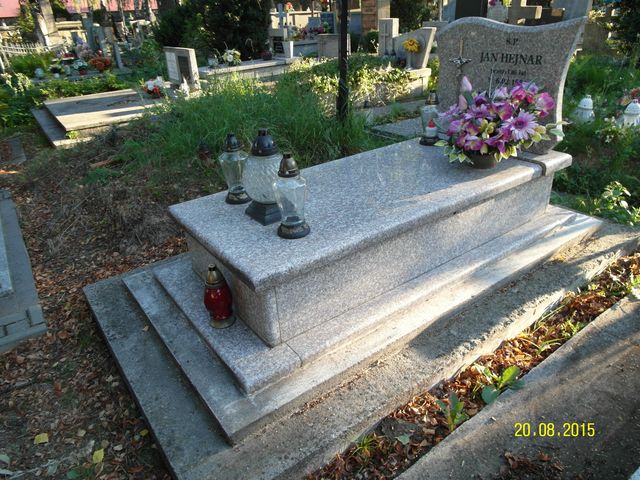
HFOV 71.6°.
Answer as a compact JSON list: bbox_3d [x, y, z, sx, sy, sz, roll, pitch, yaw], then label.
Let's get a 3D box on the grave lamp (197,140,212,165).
[{"bbox_3d":[-0.992,-0.738,3.801,0.120,0.223,0.120,-20,31,-30],"label":"grave lamp"}]

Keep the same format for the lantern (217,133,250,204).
[{"bbox_3d":[-0.387,-0.326,2.012,0.131,0.304,0.131,-20,31,-30],"label":"lantern"}]

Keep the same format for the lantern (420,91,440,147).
[{"bbox_3d":[0.693,-0.763,2.772,0.125,0.290,0.125,-20,31,-30],"label":"lantern"}]

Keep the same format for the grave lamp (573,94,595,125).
[{"bbox_3d":[2.629,-1.260,4.334,0.165,0.300,0.165,-20,31,-30],"label":"grave lamp"}]

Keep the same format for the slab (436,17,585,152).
[{"bbox_3d":[1.017,-0.896,2.542,0.078,0.678,0.845,-20,31,-31],"label":"slab"}]

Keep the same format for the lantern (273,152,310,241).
[{"bbox_3d":[-0.110,-0.171,1.655,0.133,0.306,0.133,-3,26,2],"label":"lantern"}]

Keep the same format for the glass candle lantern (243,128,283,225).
[{"bbox_3d":[-0.212,-0.273,1.821,0.186,0.357,0.186,-20,31,-30],"label":"glass candle lantern"}]

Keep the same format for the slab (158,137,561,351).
[{"bbox_3d":[0.331,-0.157,2.289,1.911,0.328,0.849,-20,31,-30],"label":"slab"}]

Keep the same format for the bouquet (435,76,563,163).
[{"bbox_3d":[0.900,-0.628,2.338,0.413,0.413,0.624,-20,31,-30],"label":"bouquet"}]

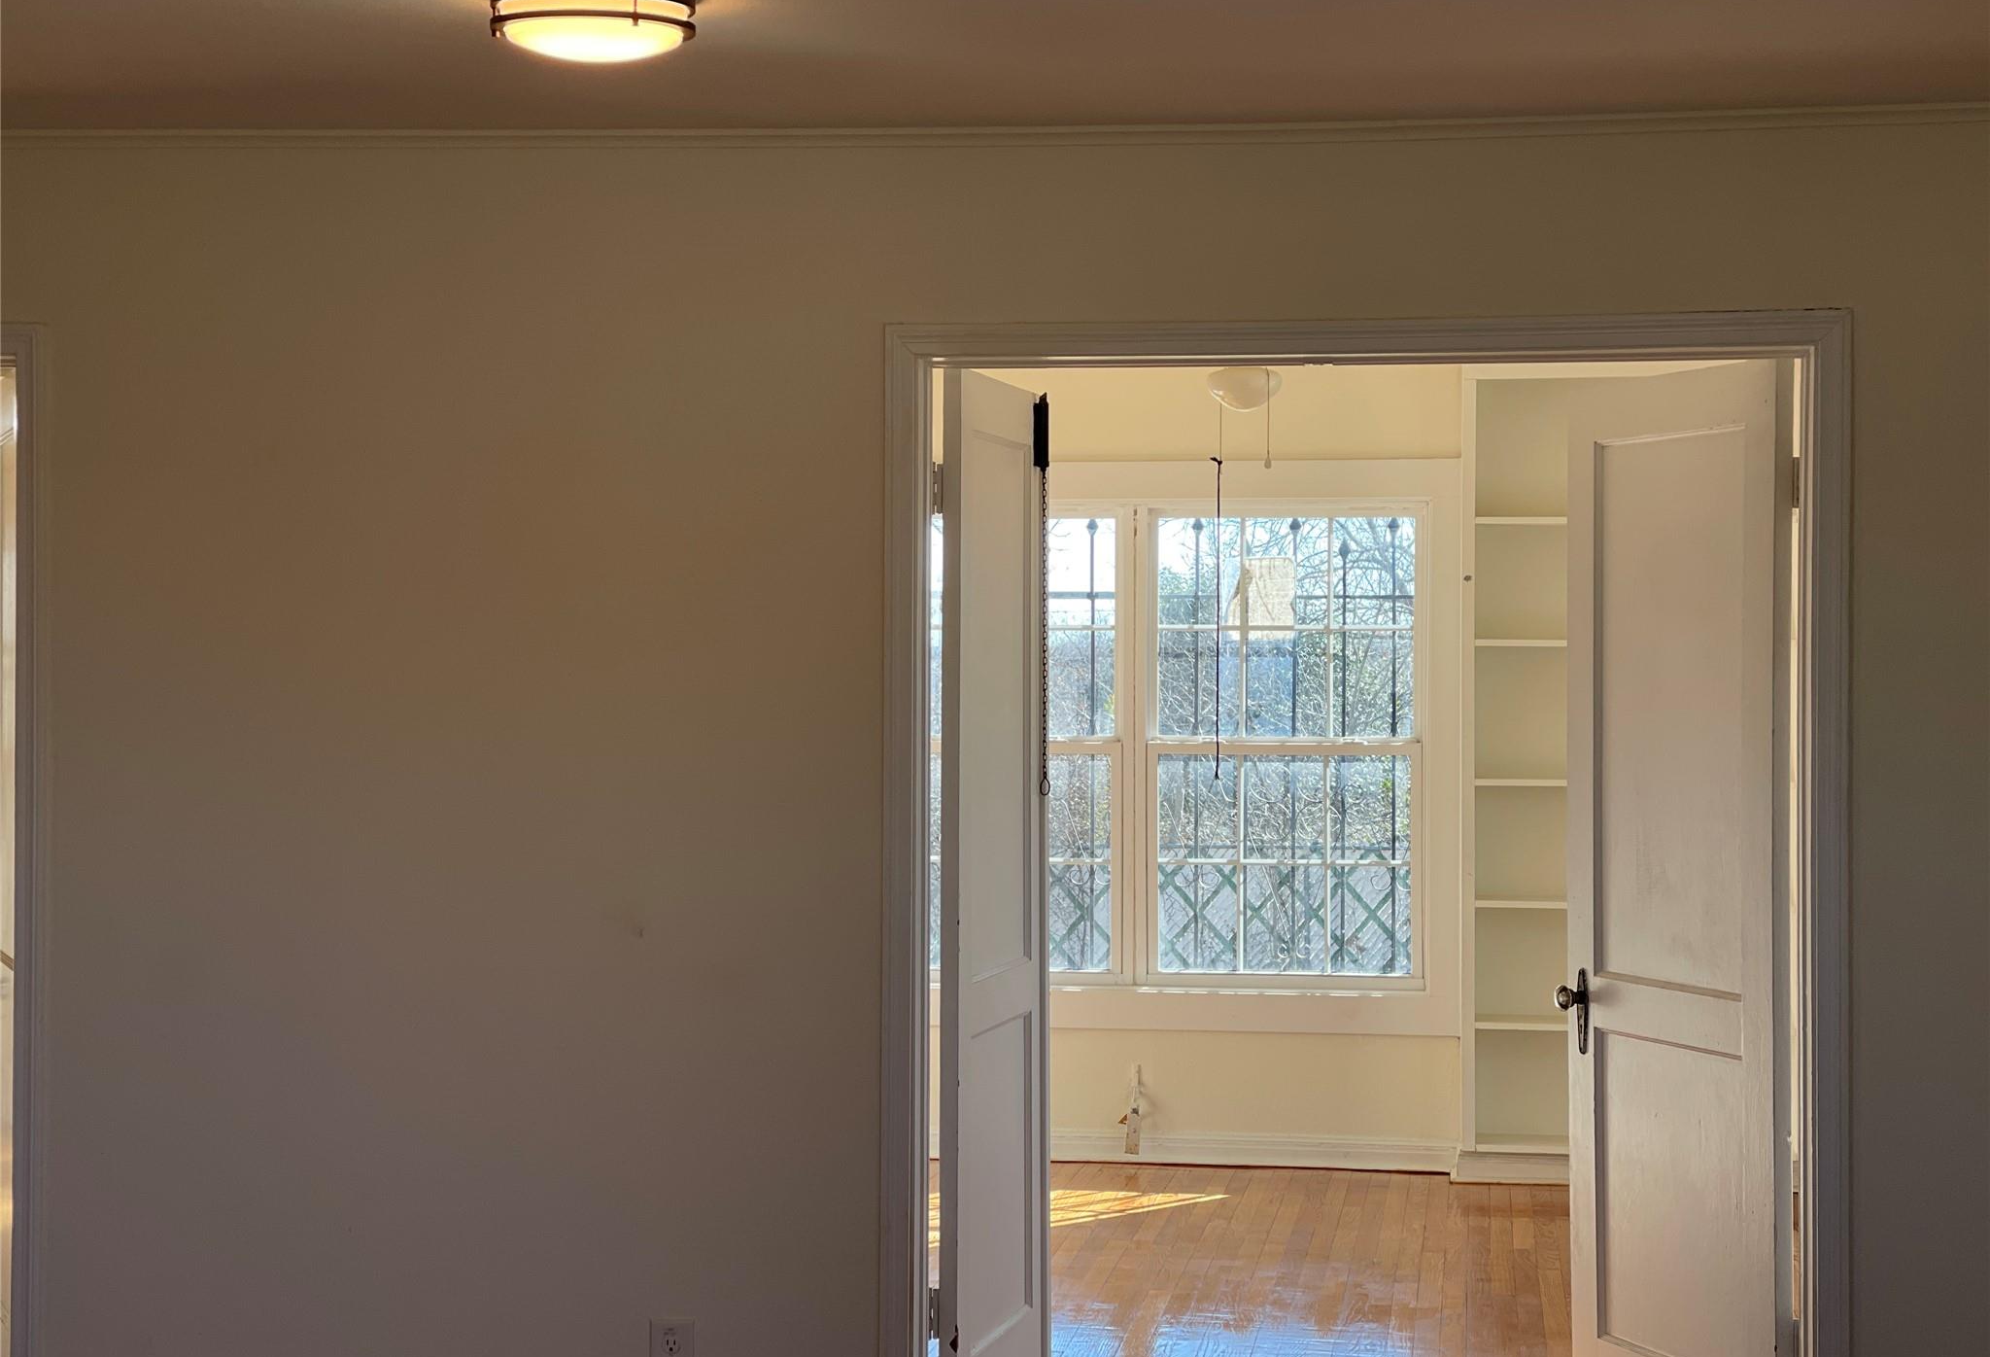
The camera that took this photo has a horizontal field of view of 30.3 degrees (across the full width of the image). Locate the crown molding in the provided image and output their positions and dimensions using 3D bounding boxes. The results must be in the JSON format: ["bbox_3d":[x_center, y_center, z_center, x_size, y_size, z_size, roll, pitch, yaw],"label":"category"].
[{"bbox_3d":[-0.062,-0.972,6.556,3.700,0.036,0.030,0,0,7],"label":"crown molding"}]

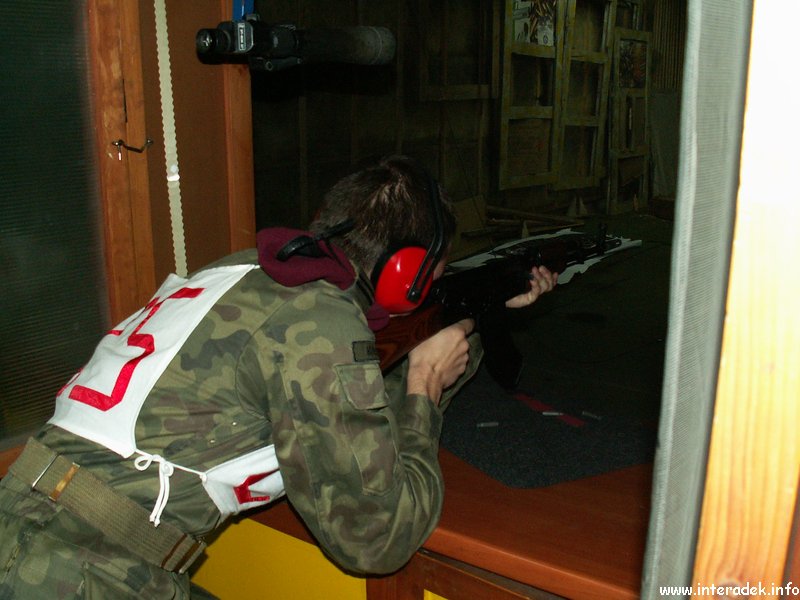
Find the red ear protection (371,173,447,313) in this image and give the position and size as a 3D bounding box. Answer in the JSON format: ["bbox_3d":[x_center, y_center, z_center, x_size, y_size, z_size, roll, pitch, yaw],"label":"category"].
[{"bbox_3d":[-0.032,-0.117,1.120,0.190,0.195,0.095,32,-1,34],"label":"red ear protection"}]

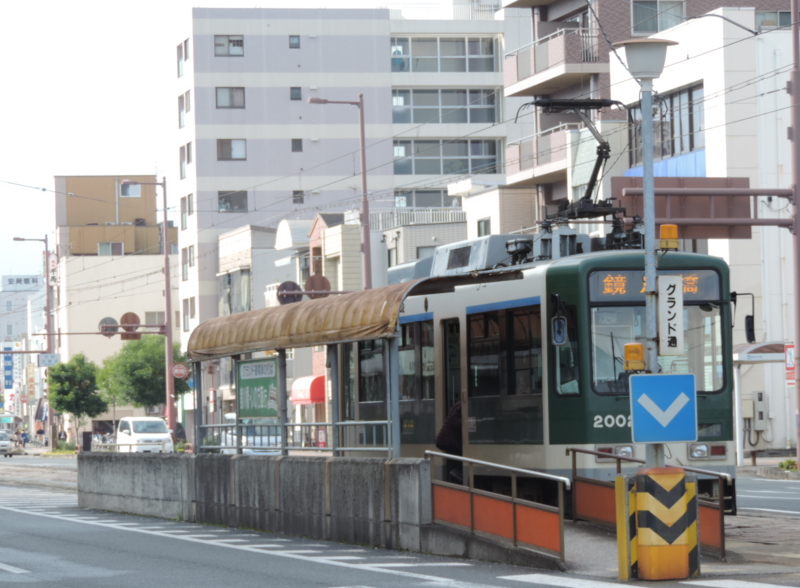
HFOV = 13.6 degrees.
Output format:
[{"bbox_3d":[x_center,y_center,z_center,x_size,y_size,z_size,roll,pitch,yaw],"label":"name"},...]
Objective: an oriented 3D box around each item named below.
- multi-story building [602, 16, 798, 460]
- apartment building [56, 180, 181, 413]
[{"bbox_3d":[12.148,-1.577,102.115,8.500,13.000,11.200,-1,-2,-14],"label":"multi-story building"},{"bbox_3d":[-18.440,1.402,232.886,10.500,18.700,8.000,-1,-2,-14],"label":"apartment building"}]

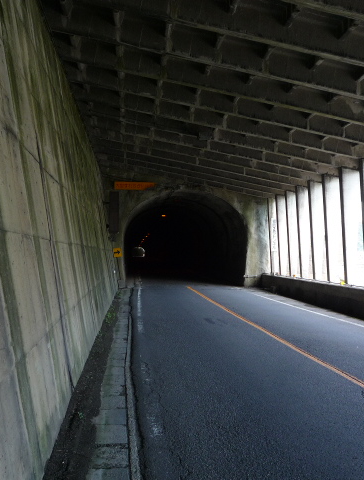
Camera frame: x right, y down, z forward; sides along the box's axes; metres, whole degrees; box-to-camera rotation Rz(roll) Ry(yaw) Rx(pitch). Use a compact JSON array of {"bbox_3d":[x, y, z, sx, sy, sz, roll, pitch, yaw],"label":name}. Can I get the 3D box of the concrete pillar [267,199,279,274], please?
[{"bbox_3d":[4.218,-0.175,23.533,0.540,3.471,0.212,0,-2,-6],"label":"concrete pillar"}]

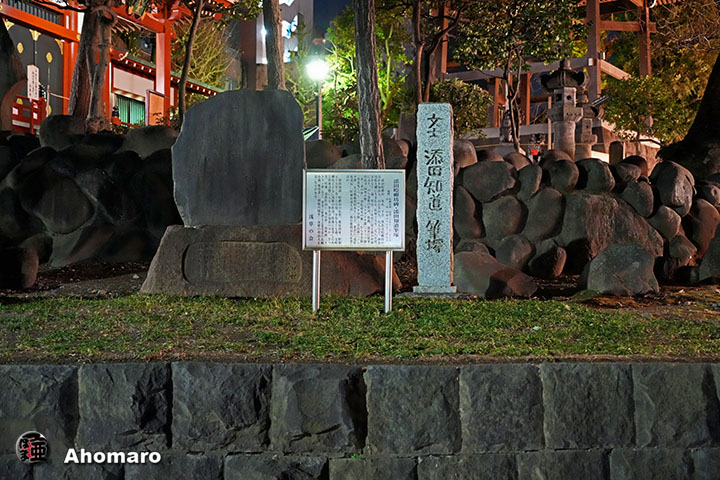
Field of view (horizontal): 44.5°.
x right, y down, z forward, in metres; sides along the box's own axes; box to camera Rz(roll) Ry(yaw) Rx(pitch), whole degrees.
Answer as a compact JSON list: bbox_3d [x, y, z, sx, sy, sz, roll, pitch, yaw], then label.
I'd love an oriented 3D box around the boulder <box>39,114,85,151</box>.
[{"bbox_3d":[-3.719,-1.331,11.000,0.600,0.475,0.480,0,0,0],"label":"boulder"}]

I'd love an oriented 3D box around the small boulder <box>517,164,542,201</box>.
[{"bbox_3d":[2.002,-0.667,10.300,0.293,0.433,0.360,0,0,0],"label":"small boulder"}]

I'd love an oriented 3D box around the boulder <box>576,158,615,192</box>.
[{"bbox_3d":[2.795,-0.762,10.400,0.449,0.402,0.420,0,0,0],"label":"boulder"}]

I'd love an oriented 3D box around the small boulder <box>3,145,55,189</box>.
[{"bbox_3d":[-3.805,-0.844,10.100,0.597,0.505,0.483,0,0,0],"label":"small boulder"}]

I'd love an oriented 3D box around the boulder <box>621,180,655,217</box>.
[{"bbox_3d":[3.248,-0.480,10.300,0.398,0.433,0.380,0,0,0],"label":"boulder"}]

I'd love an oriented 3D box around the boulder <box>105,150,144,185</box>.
[{"bbox_3d":[-2.891,-0.884,10.800,0.491,0.430,0.420,0,0,0],"label":"boulder"}]

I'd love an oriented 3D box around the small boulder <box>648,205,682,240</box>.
[{"bbox_3d":[3.333,-0.191,9.600,0.371,0.393,0.336,0,0,0],"label":"small boulder"}]

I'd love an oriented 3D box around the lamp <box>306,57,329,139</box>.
[{"bbox_3d":[-0.725,-2.003,15.000,0.375,2.250,0.360,0,0,0],"label":"lamp"}]

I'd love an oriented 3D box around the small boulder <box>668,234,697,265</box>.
[{"bbox_3d":[3.482,0.103,9.500,0.302,0.324,0.275,0,0,0],"label":"small boulder"}]

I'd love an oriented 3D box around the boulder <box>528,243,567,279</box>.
[{"bbox_3d":[2.115,0.231,9.900,0.439,0.405,0.400,0,0,0],"label":"boulder"}]

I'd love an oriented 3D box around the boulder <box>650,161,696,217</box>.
[{"bbox_3d":[3.593,-0.585,10.100,0.517,0.654,0.500,0,0,0],"label":"boulder"}]

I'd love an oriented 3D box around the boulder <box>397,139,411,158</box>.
[{"bbox_3d":[0.503,-1.071,10.300,0.202,0.269,0.205,0,0,0],"label":"boulder"}]

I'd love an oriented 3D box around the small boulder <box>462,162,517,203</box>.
[{"bbox_3d":[1.463,-0.658,9.900,0.596,0.473,0.467,0,0,0],"label":"small boulder"}]

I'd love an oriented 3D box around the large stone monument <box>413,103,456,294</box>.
[{"bbox_3d":[0.709,-0.379,8.200,0.385,1.749,0.270,0,0,10],"label":"large stone monument"}]

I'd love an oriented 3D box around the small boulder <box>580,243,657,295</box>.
[{"bbox_3d":[2.779,0.329,9.350,0.808,0.563,0.600,0,0,0],"label":"small boulder"}]

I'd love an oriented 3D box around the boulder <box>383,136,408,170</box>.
[{"bbox_3d":[0.402,-0.993,10.100,0.349,0.386,0.323,0,0,0],"label":"boulder"}]

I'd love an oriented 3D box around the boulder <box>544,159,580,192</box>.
[{"bbox_3d":[2.267,-0.726,9.900,0.383,0.383,0.337,0,0,0],"label":"boulder"}]

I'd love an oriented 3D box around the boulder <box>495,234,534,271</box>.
[{"bbox_3d":[1.738,0.152,9.900,0.450,0.428,0.420,0,0,0],"label":"boulder"}]

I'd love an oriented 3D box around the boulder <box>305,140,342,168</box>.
[{"bbox_3d":[-0.473,-1.025,10.800,0.516,0.393,0.420,0,0,0],"label":"boulder"}]

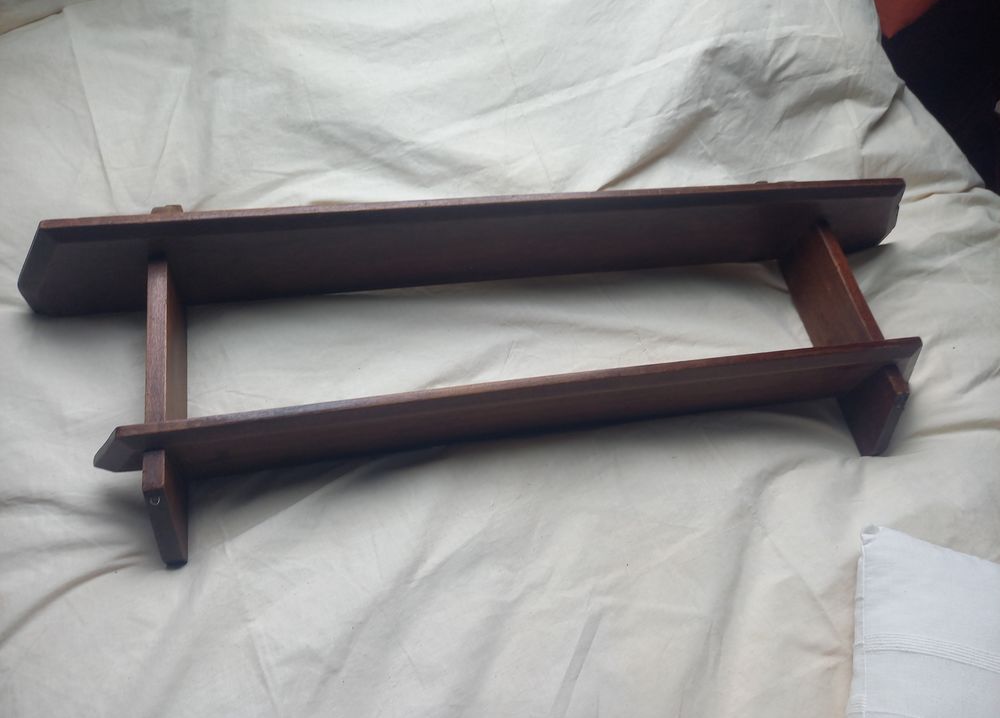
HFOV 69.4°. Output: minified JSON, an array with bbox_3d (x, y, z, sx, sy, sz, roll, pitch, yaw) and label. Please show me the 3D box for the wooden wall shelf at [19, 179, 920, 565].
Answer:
[{"bbox_3d":[0.033,-0.053,0.686,0.888,0.133,0.356,-6,64,-13],"label":"wooden wall shelf"}]

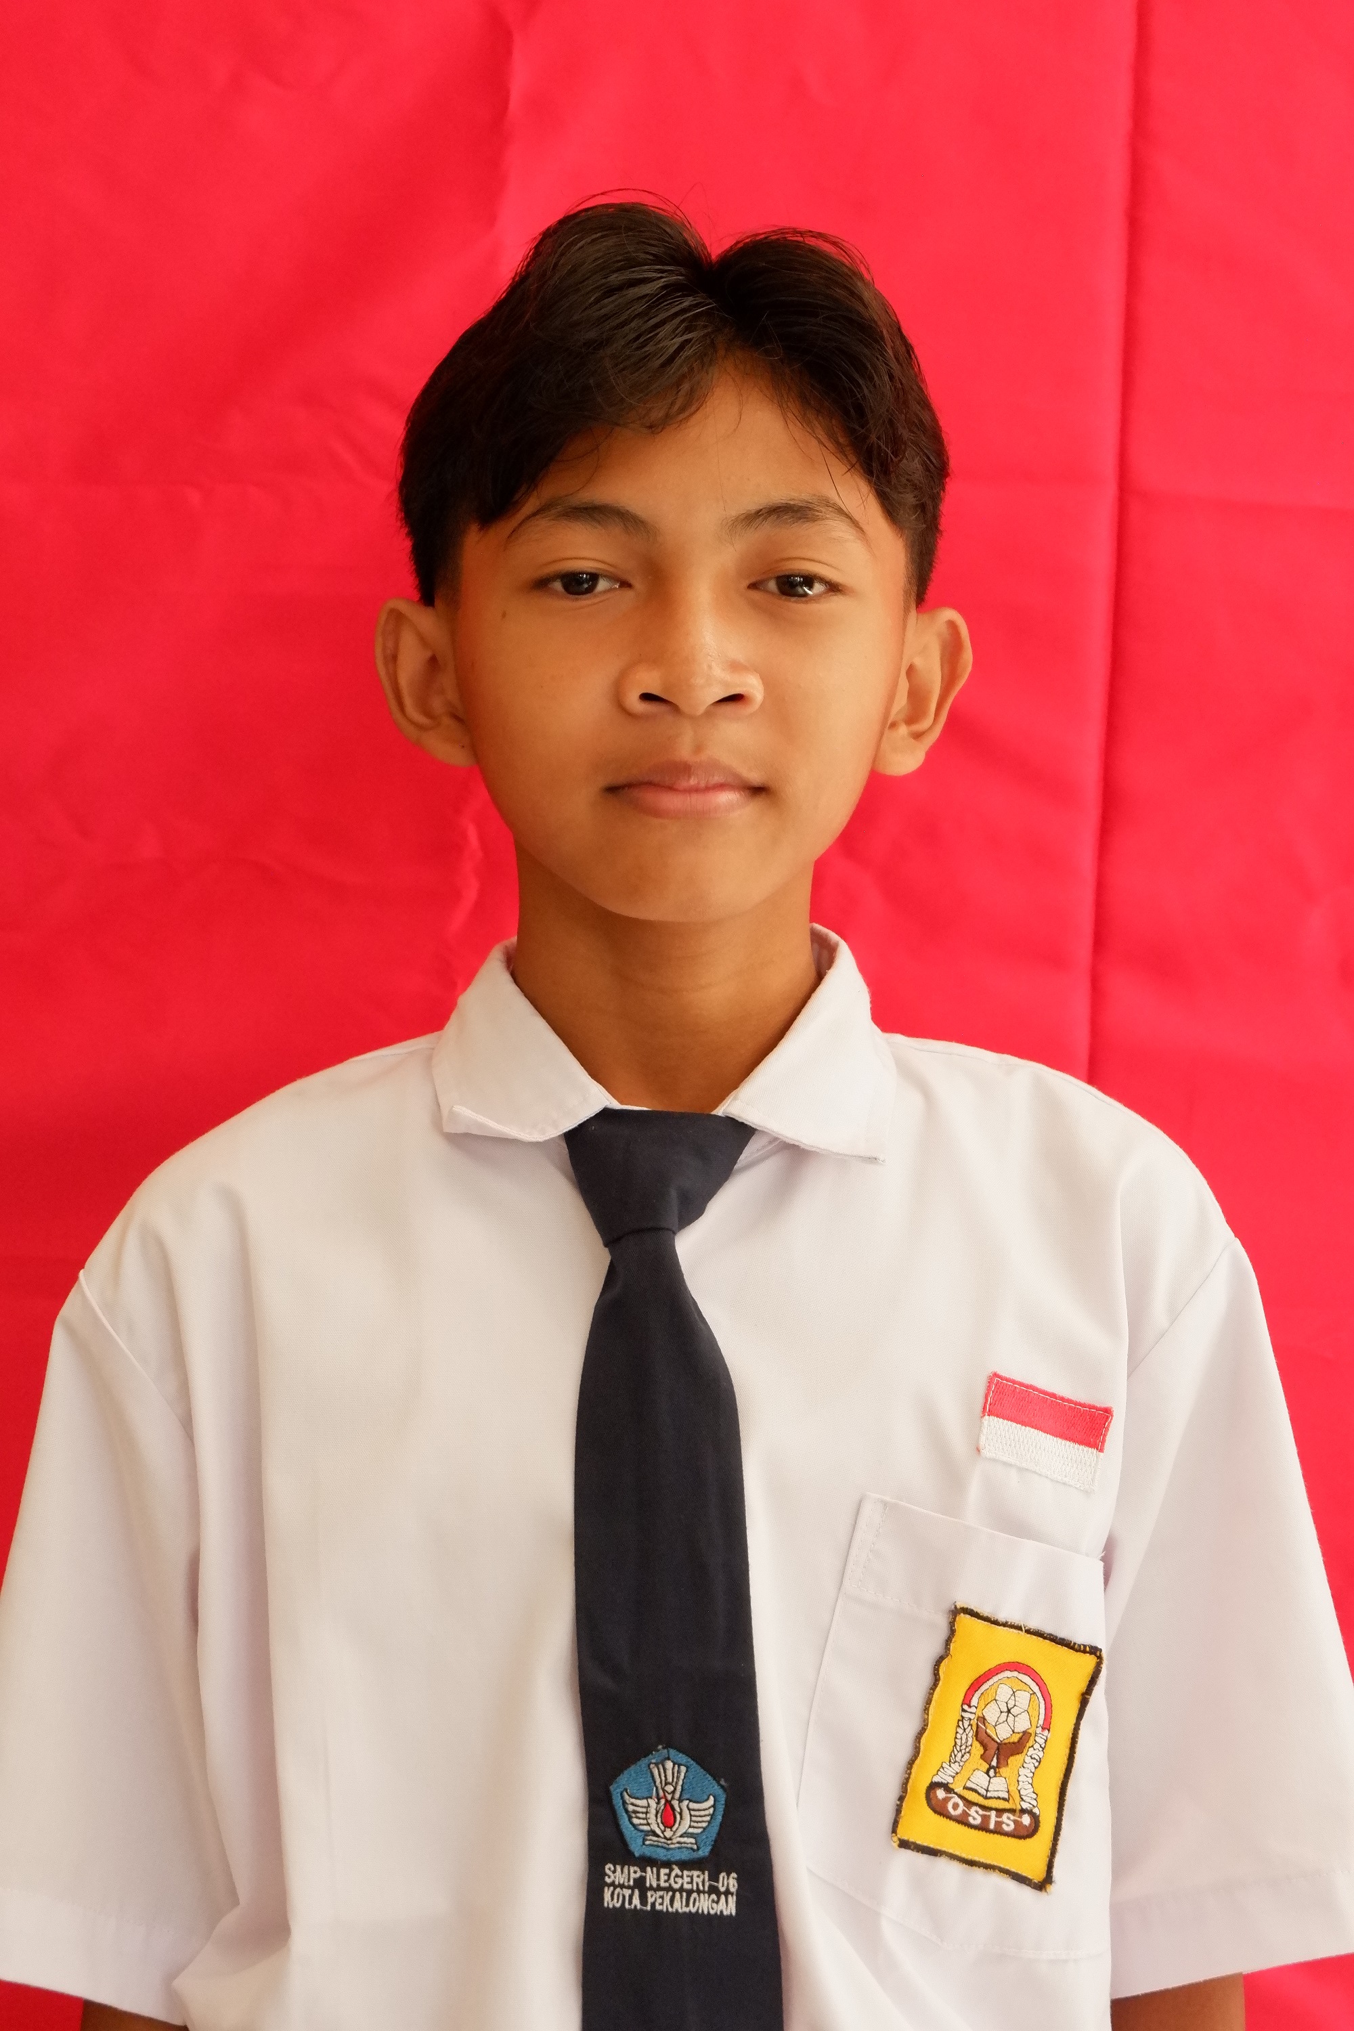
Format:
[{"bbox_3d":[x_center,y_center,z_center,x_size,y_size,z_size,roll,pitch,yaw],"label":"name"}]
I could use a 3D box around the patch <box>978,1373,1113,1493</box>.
[{"bbox_3d":[0.110,0.124,1.155,0.041,0.025,0.006,18,-15,-22],"label":"patch"}]

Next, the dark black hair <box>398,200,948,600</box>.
[{"bbox_3d":[-0.001,-0.174,1.215,0.171,0.152,0.195,0,-2,-3],"label":"dark black hair"}]

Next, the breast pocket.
[{"bbox_3d":[0.084,0.210,1.142,0.100,0.126,0.022,13,-7,-22],"label":"breast pocket"}]

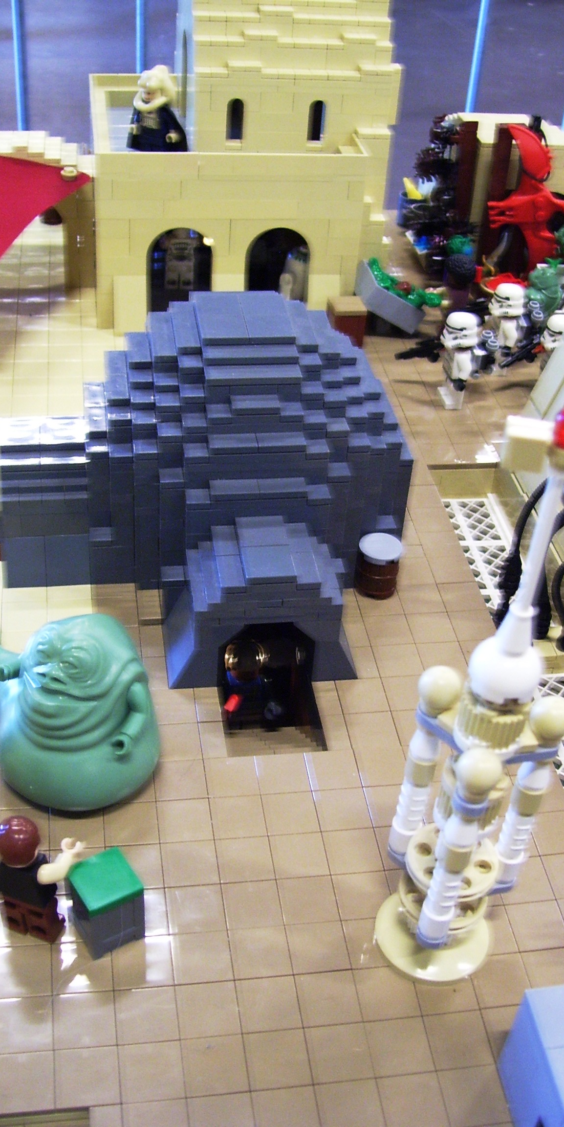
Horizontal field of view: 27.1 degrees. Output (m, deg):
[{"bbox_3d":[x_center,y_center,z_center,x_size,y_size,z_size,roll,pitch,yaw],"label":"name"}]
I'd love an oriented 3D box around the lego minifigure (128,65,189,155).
[{"bbox_3d":[-0.059,-0.215,0.562,0.030,0.045,0.022,15,39,11],"label":"lego minifigure"}]

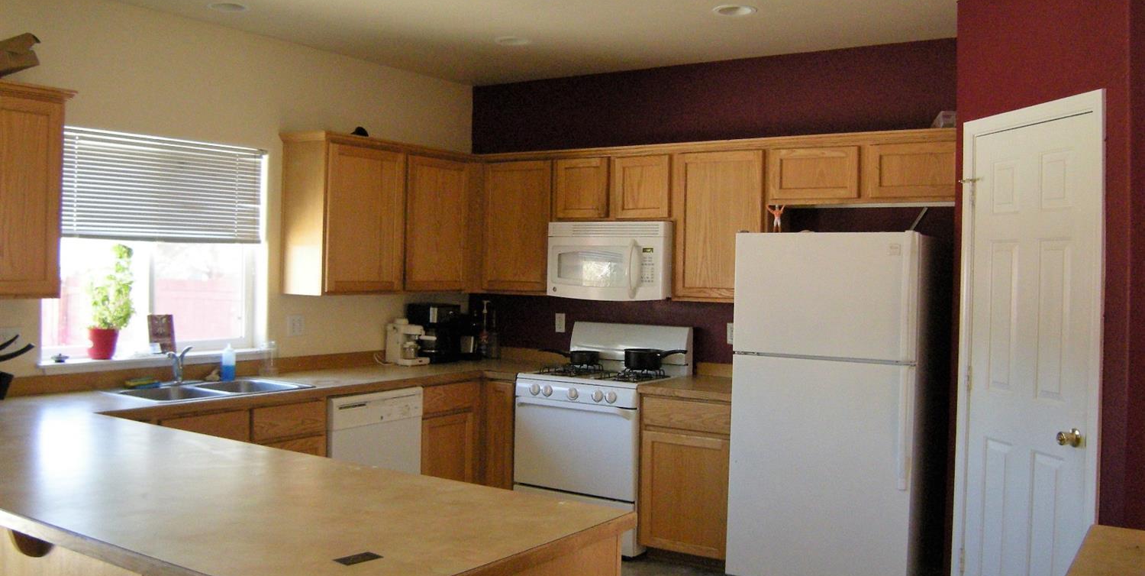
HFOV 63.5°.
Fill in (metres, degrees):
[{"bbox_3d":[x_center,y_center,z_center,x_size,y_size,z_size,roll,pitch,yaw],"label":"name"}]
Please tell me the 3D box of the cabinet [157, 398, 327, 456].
[{"bbox_3d":[-1.640,0.879,4.122,0.610,0.780,0.880,2,1,34],"label":"cabinet"}]

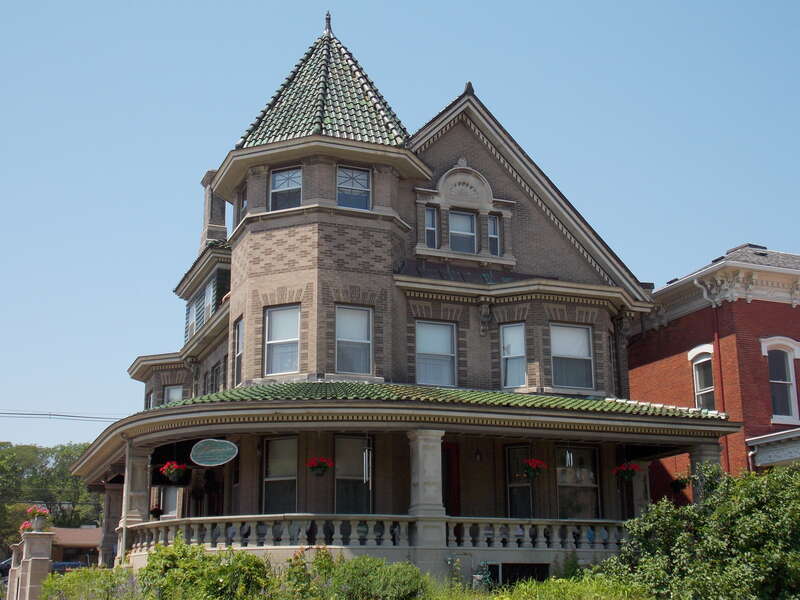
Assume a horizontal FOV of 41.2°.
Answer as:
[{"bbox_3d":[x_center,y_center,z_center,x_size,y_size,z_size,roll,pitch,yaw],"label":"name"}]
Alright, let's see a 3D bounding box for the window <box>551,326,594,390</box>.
[{"bbox_3d":[4.676,1.498,28.612,1.320,1.760,0.180,6,-17,-21],"label":"window"}]

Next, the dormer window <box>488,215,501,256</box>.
[{"bbox_3d":[2.562,-1.770,29.015,0.357,1.144,0.131,6,-17,-22],"label":"dormer window"}]

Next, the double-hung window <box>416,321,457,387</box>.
[{"bbox_3d":[0.992,1.428,28.235,1.180,1.750,0.180,6,-17,-21],"label":"double-hung window"}]

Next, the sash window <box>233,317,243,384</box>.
[{"bbox_3d":[-4.187,1.336,27.678,0.180,1.750,0.980,6,-17,-21],"label":"sash window"}]

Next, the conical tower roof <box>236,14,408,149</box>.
[{"bbox_3d":[-2.044,-5.702,29.866,5.555,5.202,5.555,6,-17,-22],"label":"conical tower roof"}]

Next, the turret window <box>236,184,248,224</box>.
[{"bbox_3d":[-4.243,-2.658,28.773,0.180,1.220,0.950,6,-17,-21],"label":"turret window"}]

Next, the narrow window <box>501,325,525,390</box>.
[{"bbox_3d":[2.987,1.449,27.688,0.636,1.695,0.151,-7,-17,22],"label":"narrow window"}]

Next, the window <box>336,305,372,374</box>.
[{"bbox_3d":[-1.123,1.030,26.696,0.970,1.740,0.180,6,-17,-21],"label":"window"}]

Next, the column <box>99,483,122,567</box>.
[{"bbox_3d":[-9.419,7.376,34.847,0.630,2.670,0.630,6,-17,-21],"label":"column"}]

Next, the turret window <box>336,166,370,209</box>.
[{"bbox_3d":[-1.157,-2.828,26.911,0.938,1.075,0.151,6,-17,-22],"label":"turret window"}]

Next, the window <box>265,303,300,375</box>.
[{"bbox_3d":[-2.861,0.967,25.885,0.961,1.701,0.151,-7,-17,22],"label":"window"}]

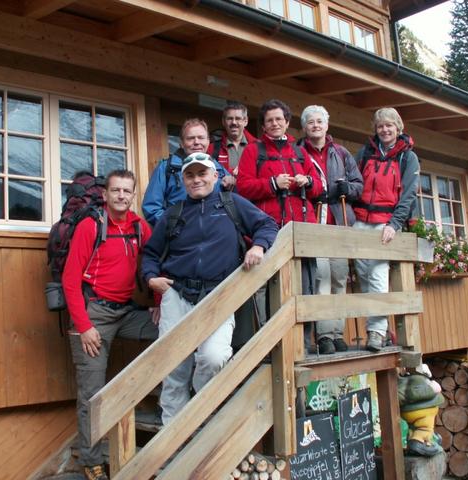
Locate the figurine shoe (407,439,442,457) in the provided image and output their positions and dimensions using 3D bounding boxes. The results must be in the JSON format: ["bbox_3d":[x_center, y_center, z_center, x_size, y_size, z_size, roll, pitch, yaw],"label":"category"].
[{"bbox_3d":[1.542,1.688,5.250,0.125,0.105,0.260,4,-10,-45],"label":"figurine shoe"}]

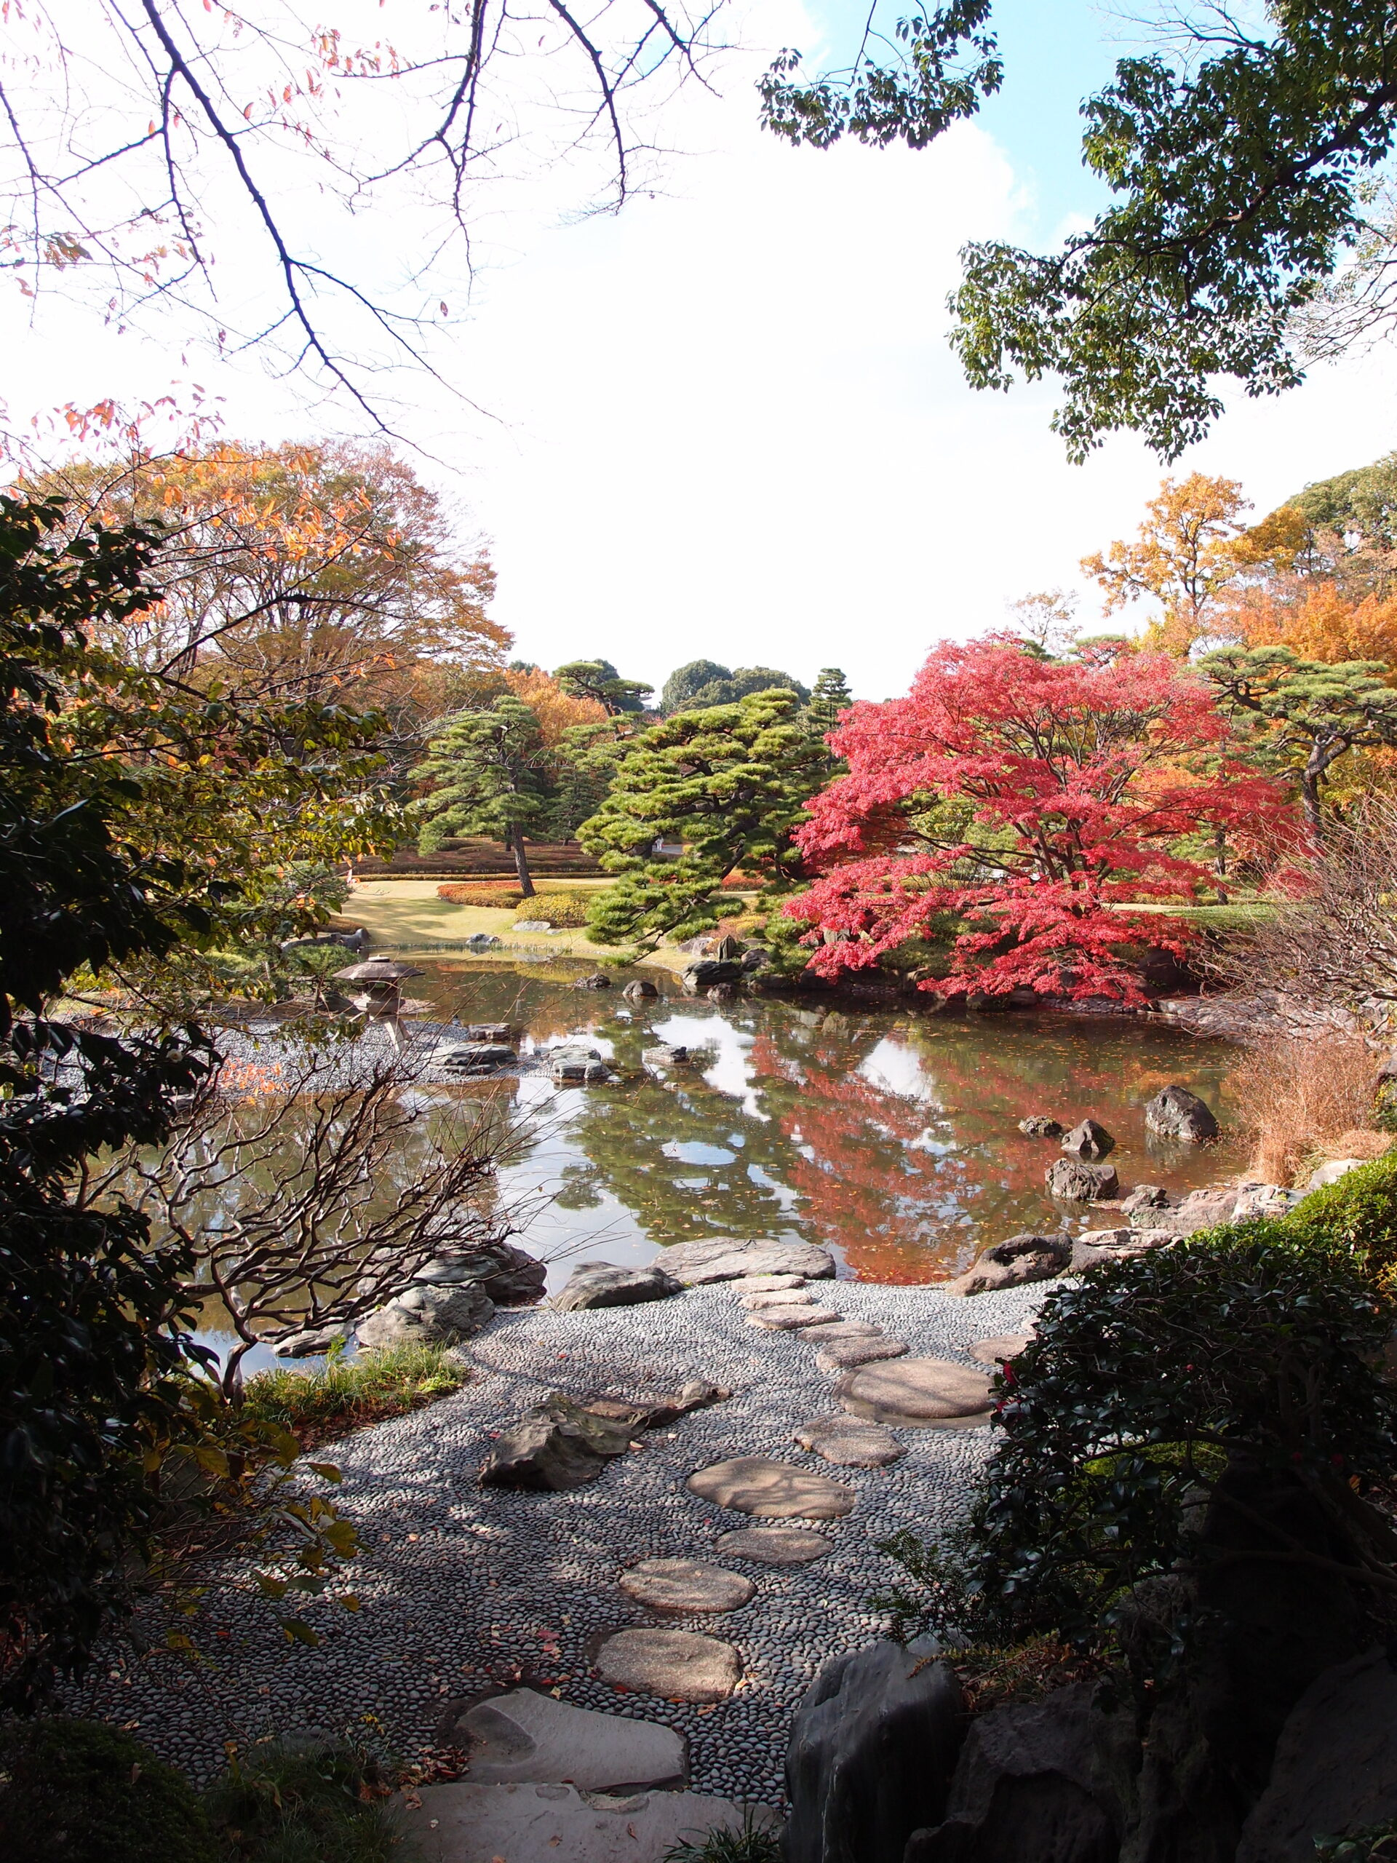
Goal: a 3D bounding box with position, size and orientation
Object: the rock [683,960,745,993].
[{"bbox_3d":[0.340,0.987,37.050,1.400,0.620,1.000,0,3,0],"label":"rock"}]

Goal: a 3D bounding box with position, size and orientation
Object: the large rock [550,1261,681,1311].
[{"bbox_3d":[-0.587,2.506,10.793,0.939,0.213,0.516,-2,4,-21],"label":"large rock"}]

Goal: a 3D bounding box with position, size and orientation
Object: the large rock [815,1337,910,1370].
[{"bbox_3d":[0.978,2.486,8.951,0.570,0.070,0.342,-2,4,-24],"label":"large rock"}]

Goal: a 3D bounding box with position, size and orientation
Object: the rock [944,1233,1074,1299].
[{"bbox_3d":[2.336,2.453,11.370,0.950,0.340,0.480,-2,4,-26],"label":"rock"}]

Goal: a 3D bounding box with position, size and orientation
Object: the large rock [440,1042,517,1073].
[{"bbox_3d":[-3.023,1.699,20.392,1.091,0.361,0.709,-1,4,-8],"label":"large rock"}]

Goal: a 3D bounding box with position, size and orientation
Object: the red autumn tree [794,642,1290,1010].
[{"bbox_3d":[7.898,-2.828,34.697,11.200,8.000,9.000,0,3,0],"label":"red autumn tree"}]

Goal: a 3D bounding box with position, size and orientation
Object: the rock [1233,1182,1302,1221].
[{"bbox_3d":[4.870,2.295,12.875,0.582,0.250,0.512,2,4,21],"label":"rock"}]

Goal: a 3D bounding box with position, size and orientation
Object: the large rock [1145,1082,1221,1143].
[{"bbox_3d":[5.337,1.966,16.611,0.794,0.557,0.675,1,4,18],"label":"large rock"}]

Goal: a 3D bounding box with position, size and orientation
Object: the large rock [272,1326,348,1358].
[{"bbox_3d":[-2.539,2.659,9.850,0.476,0.118,0.238,-3,5,-34],"label":"large rock"}]

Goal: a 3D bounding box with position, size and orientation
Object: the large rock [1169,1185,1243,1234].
[{"bbox_3d":[4.280,2.327,12.692,0.592,0.328,0.521,1,4,19],"label":"large rock"}]

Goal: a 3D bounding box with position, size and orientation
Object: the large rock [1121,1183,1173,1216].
[{"bbox_3d":[4.069,2.407,13.645,0.430,0.280,0.360,0,3,0],"label":"large rock"}]

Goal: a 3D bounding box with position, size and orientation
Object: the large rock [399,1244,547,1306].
[{"bbox_3d":[-1.667,2.495,11.153,1.020,0.380,0.600,0,3,0],"label":"large rock"}]

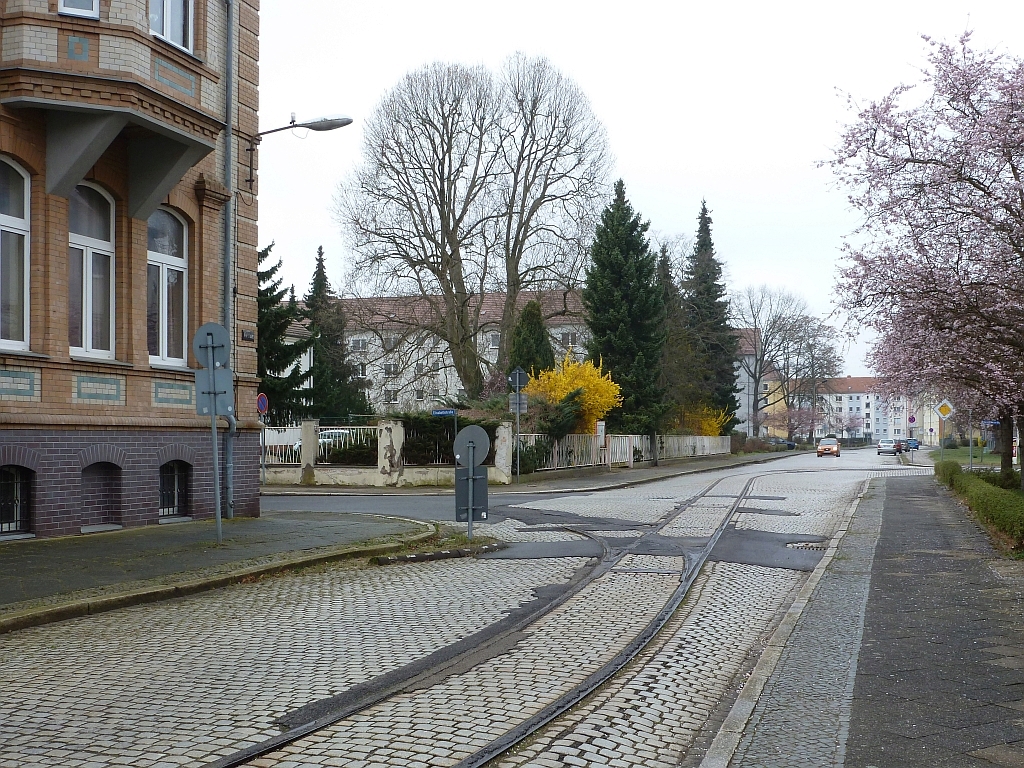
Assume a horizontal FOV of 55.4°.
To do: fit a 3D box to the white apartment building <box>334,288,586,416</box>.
[{"bbox_3d":[-5.458,-1.167,107.828,33.800,17.400,11.000,-1,-3,16],"label":"white apartment building"}]

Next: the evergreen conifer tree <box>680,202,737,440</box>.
[{"bbox_3d":[15.495,-4.377,76.358,4.620,19.870,4.620,0,-3,0],"label":"evergreen conifer tree"}]

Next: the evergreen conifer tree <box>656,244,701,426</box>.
[{"bbox_3d":[10.928,-2.264,66.226,3.730,14.540,3.730,0,-3,0],"label":"evergreen conifer tree"}]

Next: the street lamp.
[{"bbox_3d":[-3.429,-3.806,16.032,1.800,1.240,0.300,-1,-3,12],"label":"street lamp"}]

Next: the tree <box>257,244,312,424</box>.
[{"bbox_3d":[-10.156,-1.677,39.152,4.300,10.270,4.300,0,-3,0],"label":"tree"}]

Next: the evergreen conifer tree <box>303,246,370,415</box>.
[{"bbox_3d":[-8.586,-1.351,46.145,3.780,10.390,3.780,0,-3,0],"label":"evergreen conifer tree"}]

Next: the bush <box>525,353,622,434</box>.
[{"bbox_3d":[2.554,1.062,40.503,4.070,4.750,3.600,-1,-3,14],"label":"bush"}]

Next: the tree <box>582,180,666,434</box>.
[{"bbox_3d":[5.680,-3.148,49.249,4.240,14.430,4.240,0,-3,0],"label":"tree"}]

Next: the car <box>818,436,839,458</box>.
[{"bbox_3d":[23.781,4.739,73.350,1.600,1.480,3.500,-1,-3,22],"label":"car"}]

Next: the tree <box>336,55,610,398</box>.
[{"bbox_3d":[-2.161,-7.305,55.488,15.410,23.320,14.500,0,-3,0],"label":"tree"}]

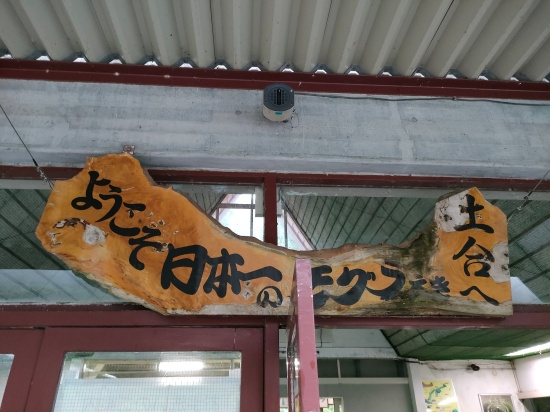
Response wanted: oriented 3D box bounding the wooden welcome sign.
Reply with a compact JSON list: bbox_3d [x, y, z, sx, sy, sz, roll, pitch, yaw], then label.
[{"bbox_3d":[0.031,0.137,1.973,2.134,0.710,0.085,1,-9,-4],"label":"wooden welcome sign"}]

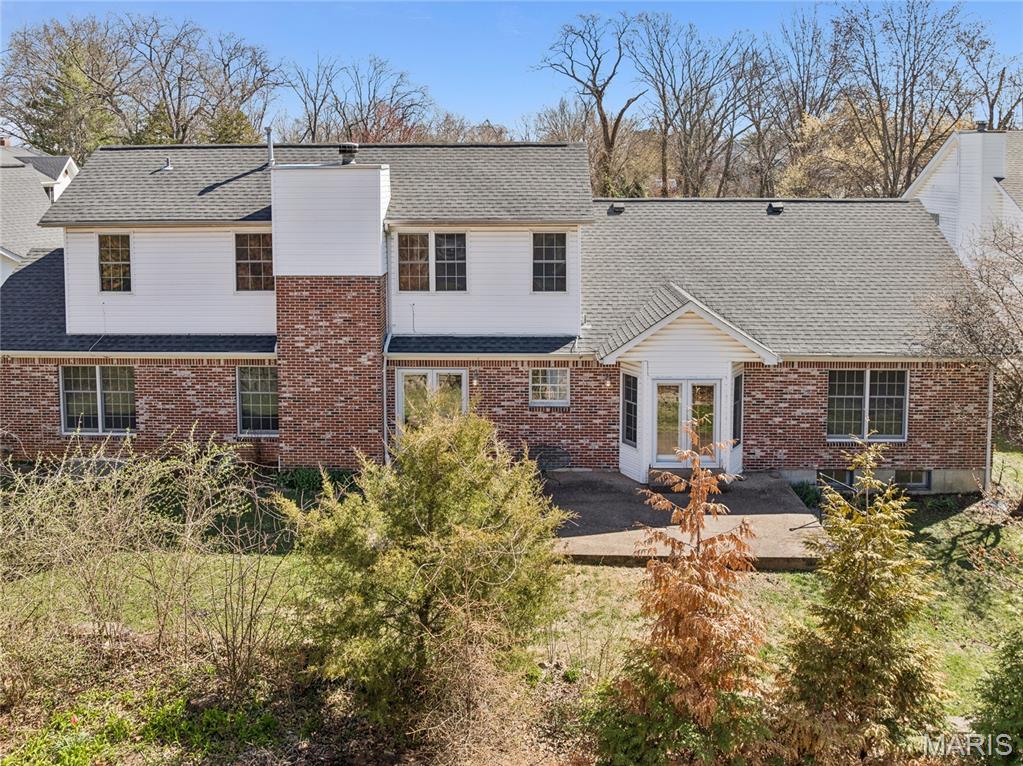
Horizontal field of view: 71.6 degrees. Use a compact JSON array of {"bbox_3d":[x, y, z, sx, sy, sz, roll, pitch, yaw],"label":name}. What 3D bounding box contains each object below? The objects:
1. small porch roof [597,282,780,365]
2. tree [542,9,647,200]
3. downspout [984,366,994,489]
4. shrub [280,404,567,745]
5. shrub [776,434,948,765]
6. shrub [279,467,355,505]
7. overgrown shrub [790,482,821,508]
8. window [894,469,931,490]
[{"bbox_3d":[4.000,-1.330,16.750,4.100,1.450,1.950,0,11,0],"label":"small porch roof"},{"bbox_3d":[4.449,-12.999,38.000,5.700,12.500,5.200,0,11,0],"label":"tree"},{"bbox_3d":[11.126,1.059,16.500,0.110,3.000,0.110,0,11,0],"label":"downspout"},{"bbox_3d":[-1.179,2.405,9.500,3.600,4.050,3.200,0,11,0],"label":"shrub"},{"bbox_3d":[4.529,2.693,9.200,2.100,3.950,2.000,0,11,0],"label":"shrub"},{"bbox_3d":[-4.341,2.270,15.700,1.750,0.600,0.850,0,11,0],"label":"shrub"},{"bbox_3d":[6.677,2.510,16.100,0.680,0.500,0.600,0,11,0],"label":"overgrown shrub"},{"bbox_3d":[9.362,2.265,16.550,0.850,0.500,0.120,0,11,0],"label":"window"}]

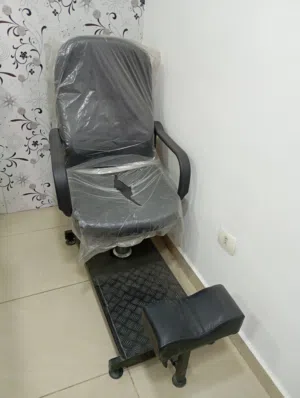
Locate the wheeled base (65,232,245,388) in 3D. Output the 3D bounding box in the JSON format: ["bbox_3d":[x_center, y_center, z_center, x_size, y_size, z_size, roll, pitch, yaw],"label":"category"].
[{"bbox_3d":[-0.045,0.311,1.478,0.503,0.428,0.996,-10,36,-21],"label":"wheeled base"}]

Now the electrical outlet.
[{"bbox_3d":[0.322,0.178,1.355,0.012,0.086,0.113,-10,36,-21],"label":"electrical outlet"}]

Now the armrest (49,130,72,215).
[{"bbox_3d":[-0.401,-0.131,1.431,0.060,0.258,0.420,-7,35,-18],"label":"armrest"}]

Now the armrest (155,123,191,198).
[{"bbox_3d":[0.101,-0.196,1.601,0.060,0.258,0.420,-7,35,-18],"label":"armrest"}]

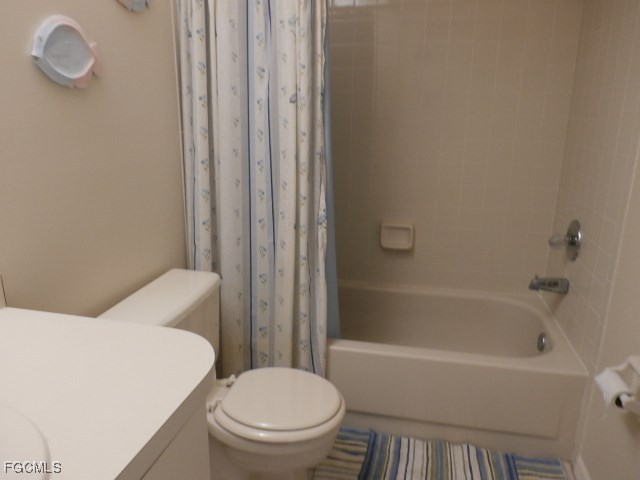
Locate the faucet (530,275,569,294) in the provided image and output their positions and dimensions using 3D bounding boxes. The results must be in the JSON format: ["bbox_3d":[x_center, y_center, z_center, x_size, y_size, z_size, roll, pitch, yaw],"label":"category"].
[{"bbox_3d":[0.967,0.185,1.954,0.145,0.072,0.055,3,16,12],"label":"faucet"}]

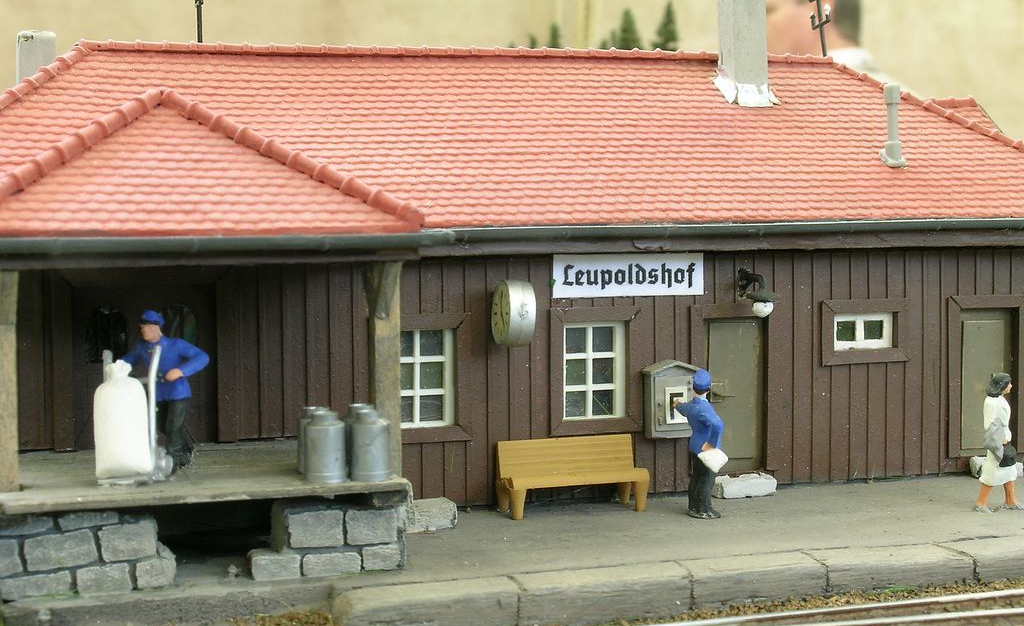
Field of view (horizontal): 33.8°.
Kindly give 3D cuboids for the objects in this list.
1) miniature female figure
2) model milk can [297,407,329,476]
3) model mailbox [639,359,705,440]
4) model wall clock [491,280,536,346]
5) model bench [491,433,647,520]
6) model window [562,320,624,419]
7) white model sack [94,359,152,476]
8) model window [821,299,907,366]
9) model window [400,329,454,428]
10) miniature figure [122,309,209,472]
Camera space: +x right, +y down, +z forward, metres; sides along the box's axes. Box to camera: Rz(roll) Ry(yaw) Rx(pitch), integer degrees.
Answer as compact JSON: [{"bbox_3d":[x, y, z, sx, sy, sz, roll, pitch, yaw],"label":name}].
[{"bbox_3d":[0.067,0.018,0.231,0.007,0.019,0.005,-1,4,-12],"label":"miniature female figure"},{"bbox_3d":[-0.023,0.015,0.199,0.005,0.008,0.005,0,4,0],"label":"model milk can"},{"bbox_3d":[0.023,0.012,0.243,0.008,0.011,0.004,-2,4,-16],"label":"model mailbox"},{"bbox_3d":[0.000,0.000,0.232,0.004,0.009,0.009,-2,4,-16],"label":"model wall clock"},{"bbox_3d":[0.009,0.023,0.234,0.020,0.010,0.008,-2,4,-16],"label":"model bench"},{"bbox_3d":[0.012,0.008,0.242,0.010,0.014,0.002,-2,4,-16],"label":"model window"},{"bbox_3d":[-0.045,0.012,0.195,0.006,0.013,0.005,1,4,23],"label":"white model sack"},{"bbox_3d":[0.053,0.003,0.253,0.014,0.010,0.003,-2,4,-16],"label":"model window"},{"bbox_3d":[-0.013,0.009,0.235,0.009,0.014,0.002,-2,4,-16],"label":"model window"},{"bbox_3d":[-0.042,0.009,0.202,0.009,0.019,0.007,3,5,38],"label":"miniature figure"}]

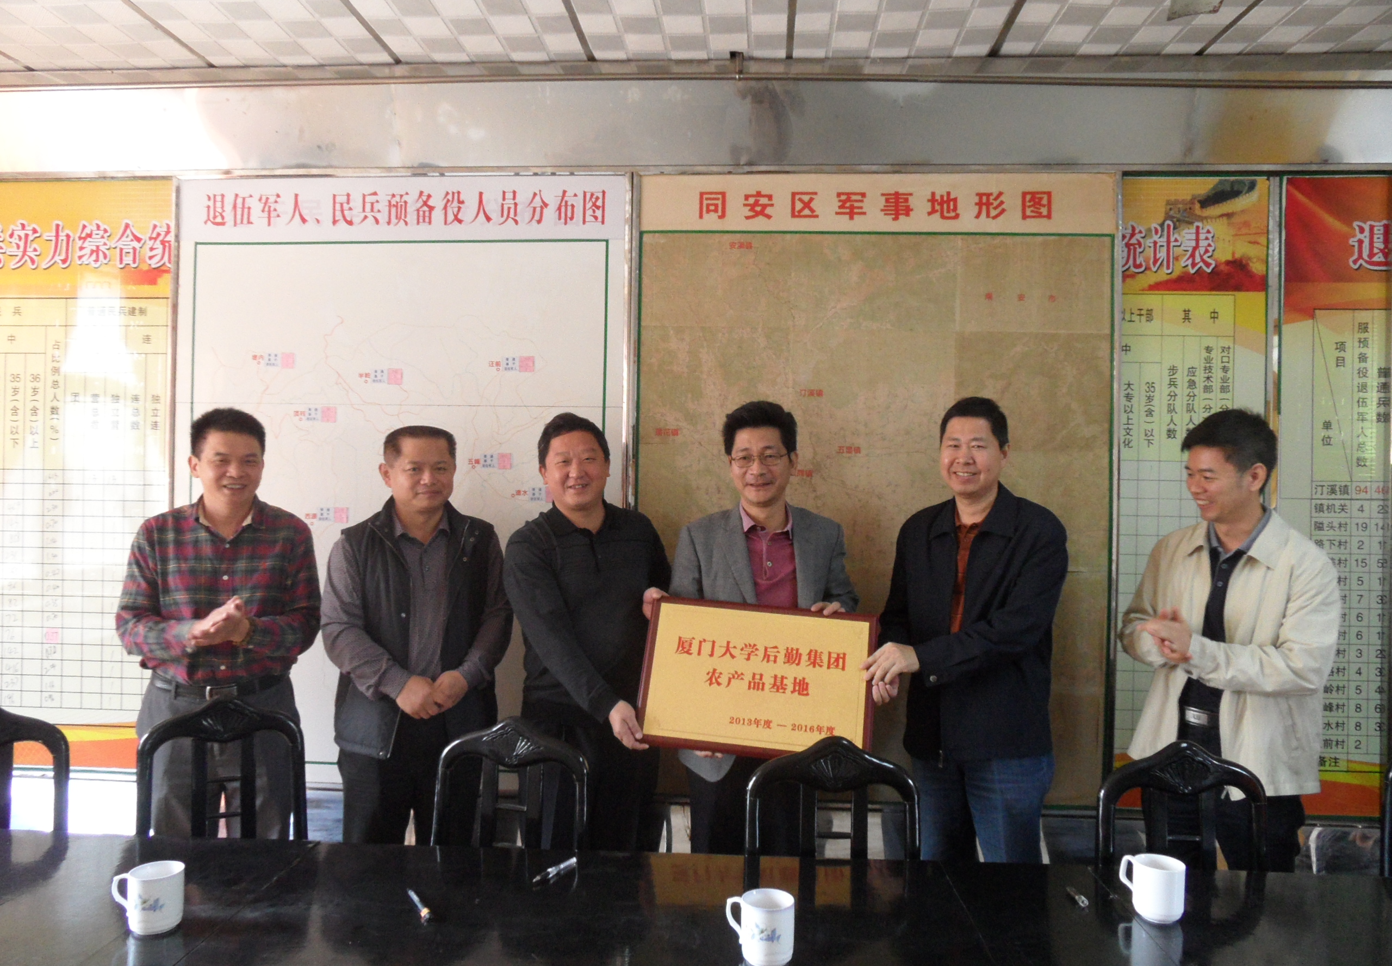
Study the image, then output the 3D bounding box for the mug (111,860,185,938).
[{"bbox_3d":[-0.865,0.657,1.524,0.104,0.087,0.079,1,1,-18],"label":"mug"}]

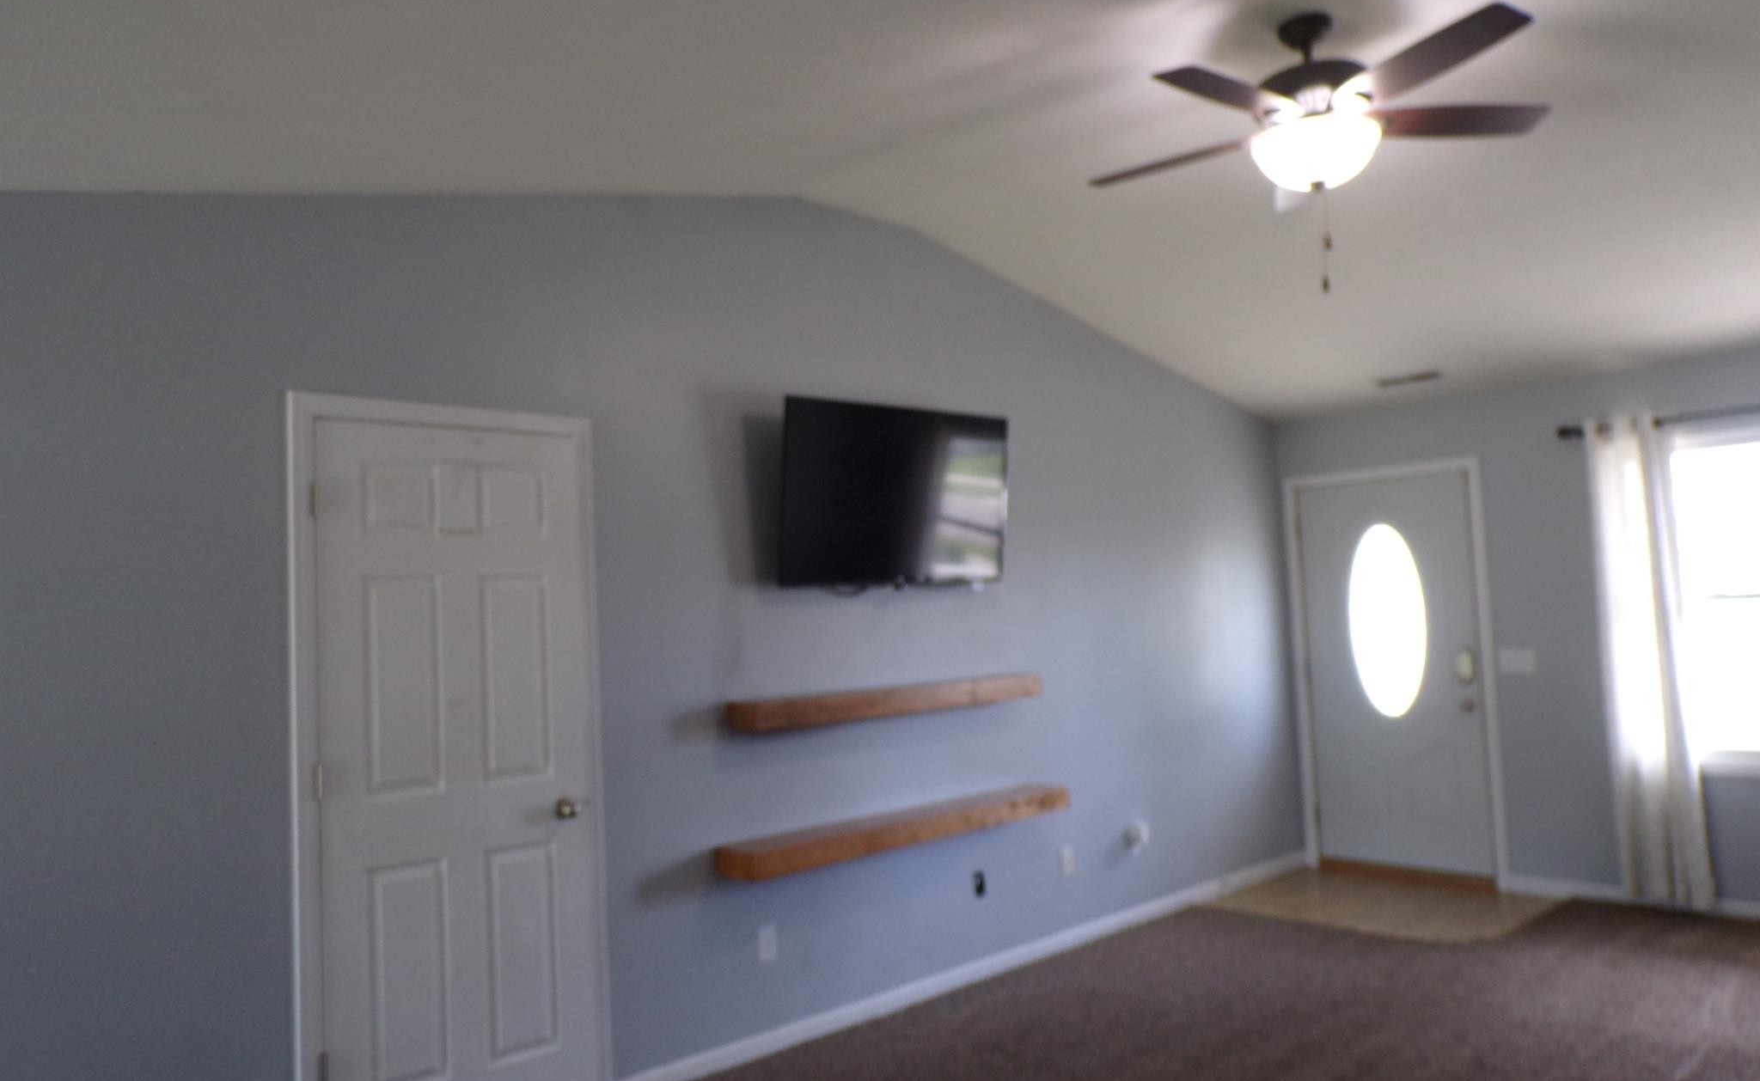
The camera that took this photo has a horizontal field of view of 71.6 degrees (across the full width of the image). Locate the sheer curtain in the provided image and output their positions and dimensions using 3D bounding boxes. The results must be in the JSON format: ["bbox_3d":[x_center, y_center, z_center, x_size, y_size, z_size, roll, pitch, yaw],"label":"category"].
[{"bbox_3d":[3.414,0.519,5.435,0.110,2.150,0.350,1,-6,-43],"label":"sheer curtain"}]

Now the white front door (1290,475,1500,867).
[{"bbox_3d":[2.669,0.687,6.375,0.045,2.015,0.895,1,-6,-43],"label":"white front door"}]

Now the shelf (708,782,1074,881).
[{"bbox_3d":[0.117,1.061,4.512,1.610,0.088,0.210,1,-6,-43],"label":"shelf"}]

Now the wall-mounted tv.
[{"bbox_3d":[0.076,-0.162,4.539,1.125,0.655,0.060,1,2,-44],"label":"wall-mounted tv"}]

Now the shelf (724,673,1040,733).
[{"bbox_3d":[0.073,0.594,4.560,1.465,0.087,0.160,1,-6,-43],"label":"shelf"}]

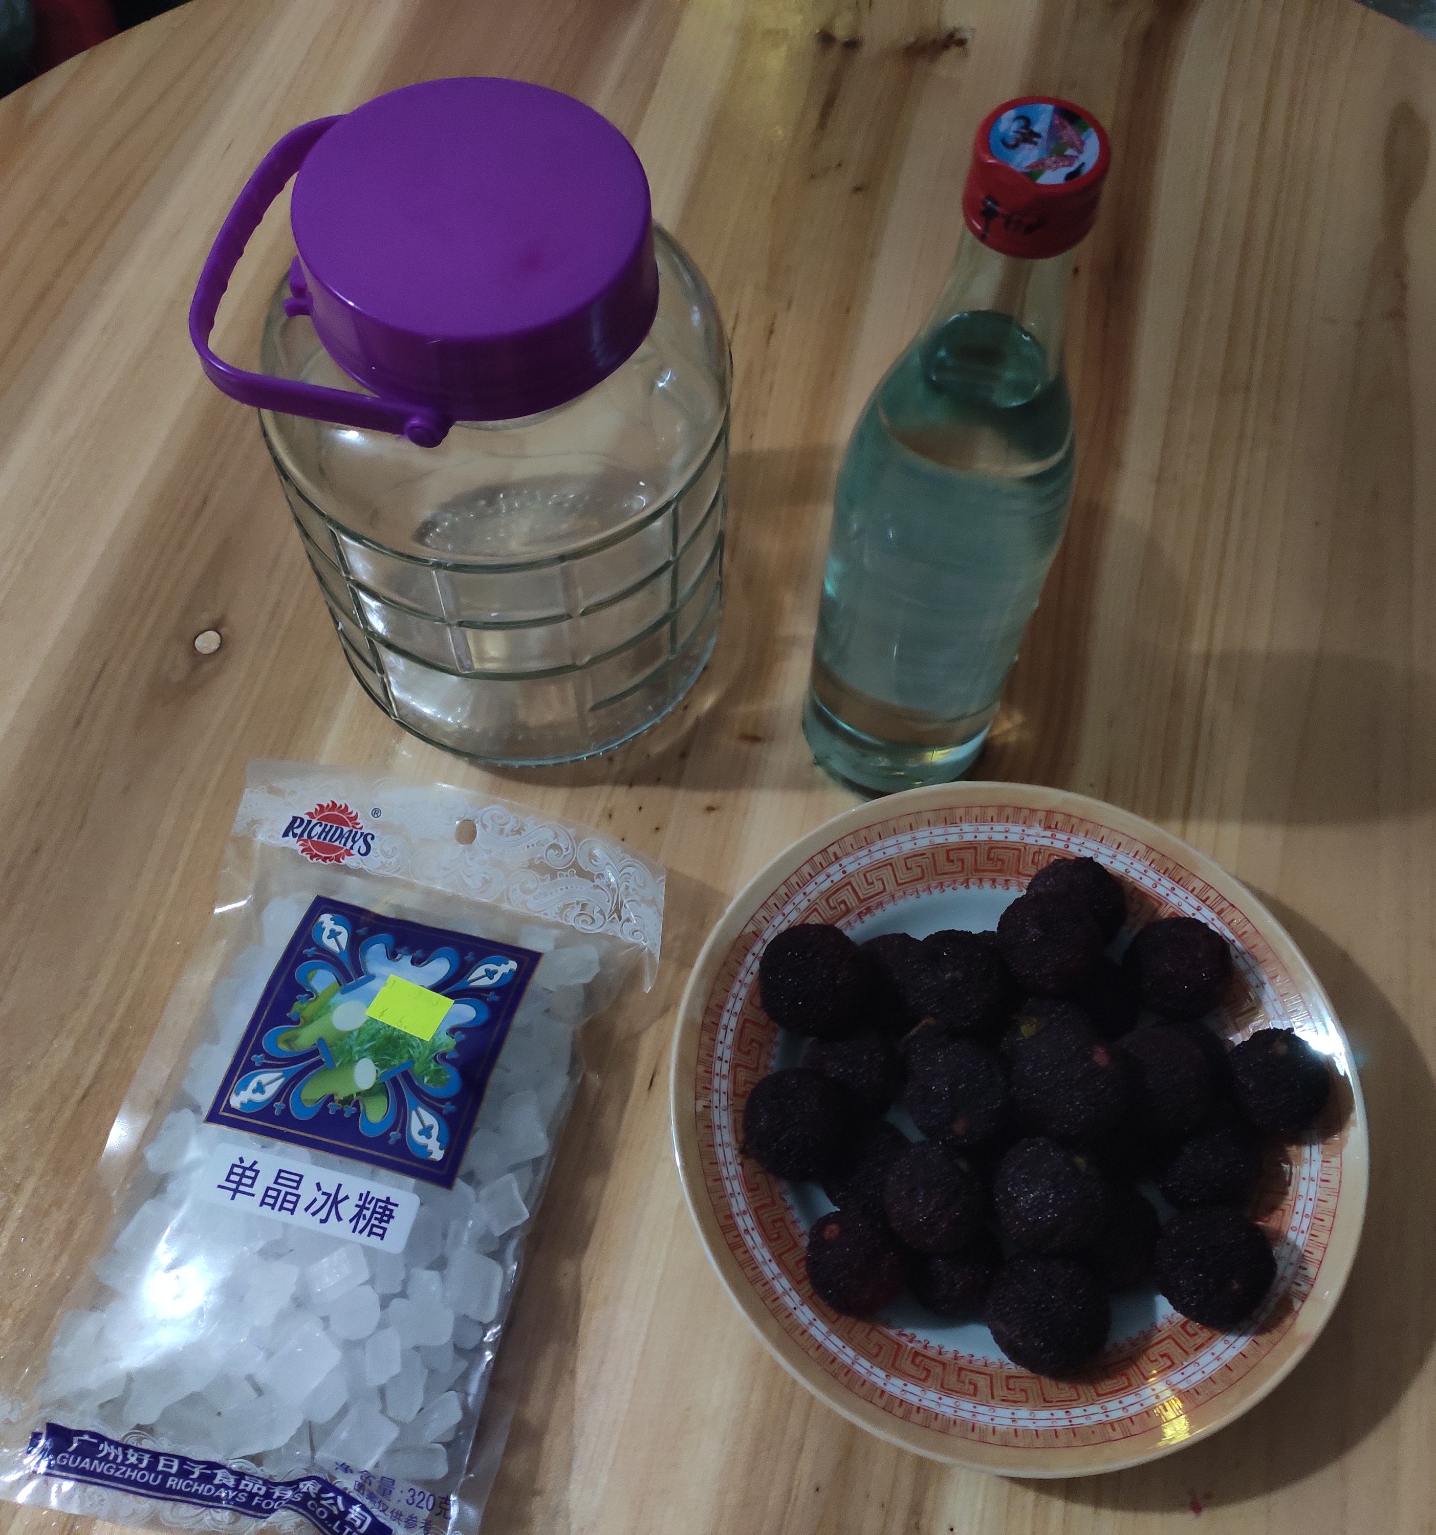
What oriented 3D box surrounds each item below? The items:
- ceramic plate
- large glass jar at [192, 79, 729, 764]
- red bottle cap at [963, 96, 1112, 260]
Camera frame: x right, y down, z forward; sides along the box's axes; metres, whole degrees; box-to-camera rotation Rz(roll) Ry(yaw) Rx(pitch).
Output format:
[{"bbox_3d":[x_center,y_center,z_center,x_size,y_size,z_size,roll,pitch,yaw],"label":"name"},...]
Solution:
[{"bbox_3d":[0.096,0.106,0.476,0.218,0.055,0.218,1,64,-1],"label":"ceramic plate"},{"bbox_3d":[-0.074,-0.112,0.495,0.161,0.204,0.151,1,64,-1],"label":"large glass jar"},{"bbox_3d":[0.071,-0.131,0.329,0.030,0.019,0.030,3,64,0],"label":"red bottle cap"}]

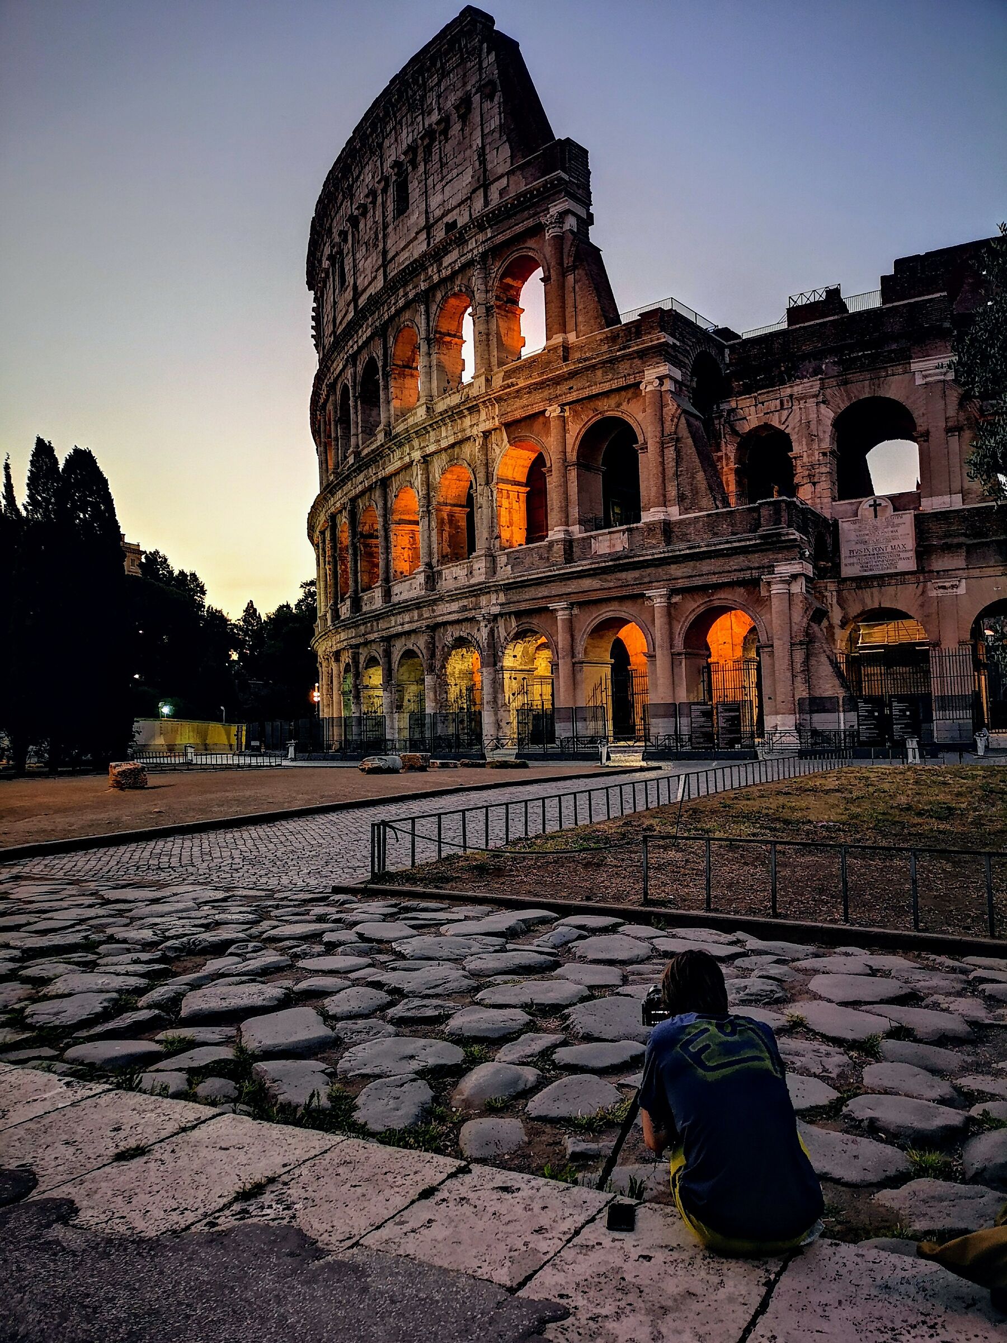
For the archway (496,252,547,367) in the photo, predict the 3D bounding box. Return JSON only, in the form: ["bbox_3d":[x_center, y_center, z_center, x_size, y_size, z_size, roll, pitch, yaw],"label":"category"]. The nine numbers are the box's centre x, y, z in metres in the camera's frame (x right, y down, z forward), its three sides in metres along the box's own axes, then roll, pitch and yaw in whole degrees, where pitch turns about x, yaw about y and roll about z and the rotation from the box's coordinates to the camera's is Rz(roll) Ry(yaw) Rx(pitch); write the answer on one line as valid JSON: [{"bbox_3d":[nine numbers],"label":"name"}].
[{"bbox_3d":[1.883,-22.756,66.069,2.400,6.294,4.380,4,-7,-43],"label":"archway"}]

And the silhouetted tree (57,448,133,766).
[{"bbox_3d":[-18.659,-2.998,47.890,3.600,14.700,3.600,1,-5,-21],"label":"silhouetted tree"}]

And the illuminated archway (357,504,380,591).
[{"bbox_3d":[-9.439,-9.753,81.801,2.400,6.381,4.777,2,-5,-27],"label":"illuminated archway"}]

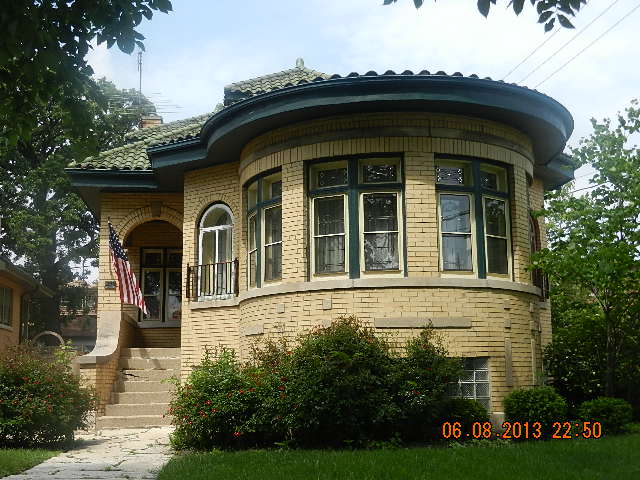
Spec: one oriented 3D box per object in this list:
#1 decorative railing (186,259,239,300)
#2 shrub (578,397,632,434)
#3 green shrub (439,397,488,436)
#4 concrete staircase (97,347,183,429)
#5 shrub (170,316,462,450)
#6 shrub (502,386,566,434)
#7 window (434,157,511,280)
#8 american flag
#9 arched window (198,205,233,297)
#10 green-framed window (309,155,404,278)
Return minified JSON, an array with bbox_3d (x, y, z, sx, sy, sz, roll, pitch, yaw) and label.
[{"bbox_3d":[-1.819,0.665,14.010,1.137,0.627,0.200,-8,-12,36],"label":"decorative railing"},{"bbox_3d":[3.879,2.376,11.254,0.730,0.495,0.700,-1,-9,0],"label":"shrub"},{"bbox_3d":[1.854,2.286,10.615,0.680,0.518,0.650,-1,-9,0],"label":"green shrub"},{"bbox_3d":[-2.981,2.519,14.498,1.300,1.360,2.050,0,-9,-3],"label":"concrete staircase"},{"bbox_3d":[-0.034,1.749,10.353,3.500,1.542,1.600,-1,-9,0],"label":"shrub"},{"bbox_3d":[2.846,2.266,10.971,0.850,0.646,0.820,-1,-9,0],"label":"shrub"},{"bbox_3d":[2.229,-0.290,11.747,1.356,1.700,0.227,5,-11,-32],"label":"window"},{"bbox_3d":[-3.524,0.503,15.231,0.660,1.660,0.600,-1,-9,0],"label":"american flag"},{"bbox_3d":[-1.781,0.192,14.309,0.845,1.651,0.150,-8,-12,36],"label":"arched window"},{"bbox_3d":[0.468,-0.301,10.982,1.310,1.630,0.180,-3,-10,15],"label":"green-framed window"}]

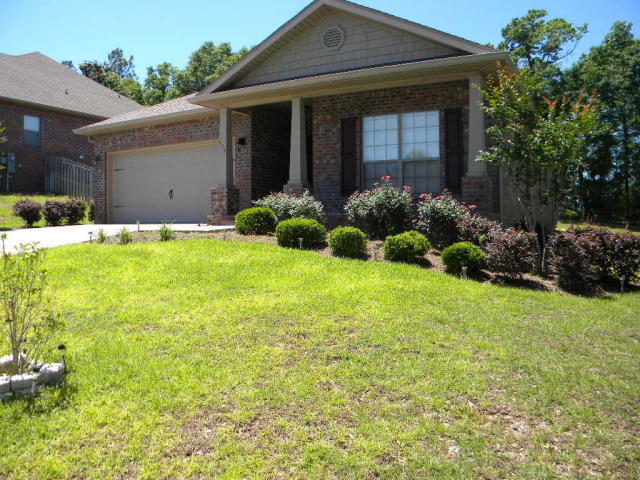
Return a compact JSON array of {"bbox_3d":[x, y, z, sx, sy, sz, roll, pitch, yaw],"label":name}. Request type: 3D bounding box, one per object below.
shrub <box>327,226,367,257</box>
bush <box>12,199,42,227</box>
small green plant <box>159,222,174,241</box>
[{"bbox_3d":[0.429,0.039,8.080,0.581,0.499,0.580,0,2,0],"label":"shrub"},{"bbox_3d":[-8.079,-0.753,14.300,0.740,0.787,0.750,-1,2,-29],"label":"bush"},{"bbox_3d":[-2.846,-0.158,9.600,0.310,0.340,0.300,0,2,0],"label":"small green plant"}]

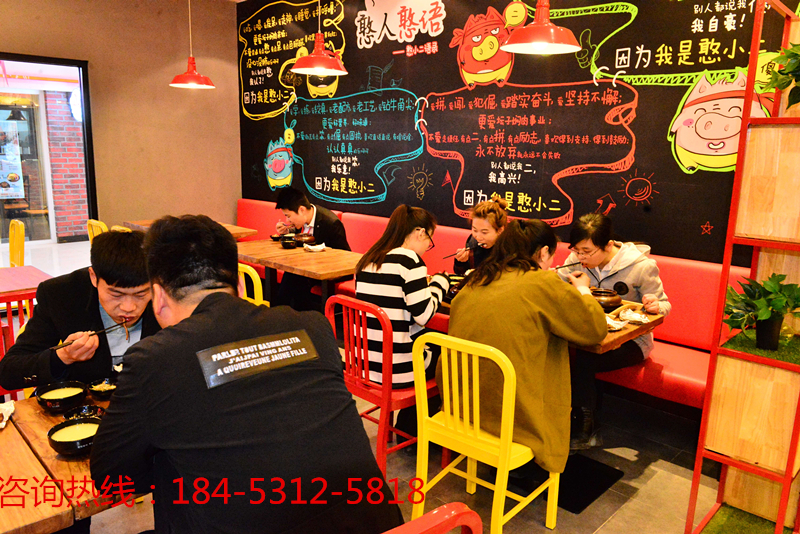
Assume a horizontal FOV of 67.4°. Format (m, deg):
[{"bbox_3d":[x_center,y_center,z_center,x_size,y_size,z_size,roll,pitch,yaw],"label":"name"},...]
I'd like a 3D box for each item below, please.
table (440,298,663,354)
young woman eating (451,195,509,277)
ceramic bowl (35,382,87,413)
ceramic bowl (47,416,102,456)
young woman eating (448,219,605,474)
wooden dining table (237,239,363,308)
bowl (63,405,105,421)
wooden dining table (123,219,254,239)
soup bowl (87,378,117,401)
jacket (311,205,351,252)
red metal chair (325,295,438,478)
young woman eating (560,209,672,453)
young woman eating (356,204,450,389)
[{"bbox_3d":[0.506,0.528,2.892,1.200,0.750,0.700,11,15,40],"label":"table"},{"bbox_3d":[0.541,0.206,3.370,0.680,1.190,0.500,-9,16,-43],"label":"young woman eating"},{"bbox_3d":[-0.890,0.349,1.589,0.124,0.052,0.124,1,12,0],"label":"ceramic bowl"},{"bbox_3d":[-0.737,0.392,1.371,0.114,0.052,0.114,1,11,0],"label":"ceramic bowl"},{"bbox_3d":[0.443,0.417,2.279,0.580,1.210,0.680,11,15,40],"label":"young woman eating"},{"bbox_3d":[-0.670,0.278,3.975,0.600,0.750,1.200,-10,16,-44],"label":"wooden dining table"},{"bbox_3d":[-0.770,0.378,1.471,0.092,0.042,0.092,1,11,0],"label":"bowl"},{"bbox_3d":[-1.749,0.035,5.043,0.610,0.750,1.200,-10,16,-44],"label":"wooden dining table"},{"bbox_3d":[-0.810,0.343,1.655,0.092,0.042,0.092,1,12,0],"label":"soup bowl"},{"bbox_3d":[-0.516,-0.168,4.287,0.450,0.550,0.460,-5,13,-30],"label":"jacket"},{"bbox_3d":[-0.053,0.539,2.776,0.420,0.860,0.480,13,16,43],"label":"red metal chair"},{"bbox_3d":[1.012,0.323,2.889,0.700,1.180,0.550,-8,15,-40],"label":"young woman eating"},{"bbox_3d":[-0.009,0.329,2.679,0.660,1.200,0.480,-8,15,-38],"label":"young woman eating"}]

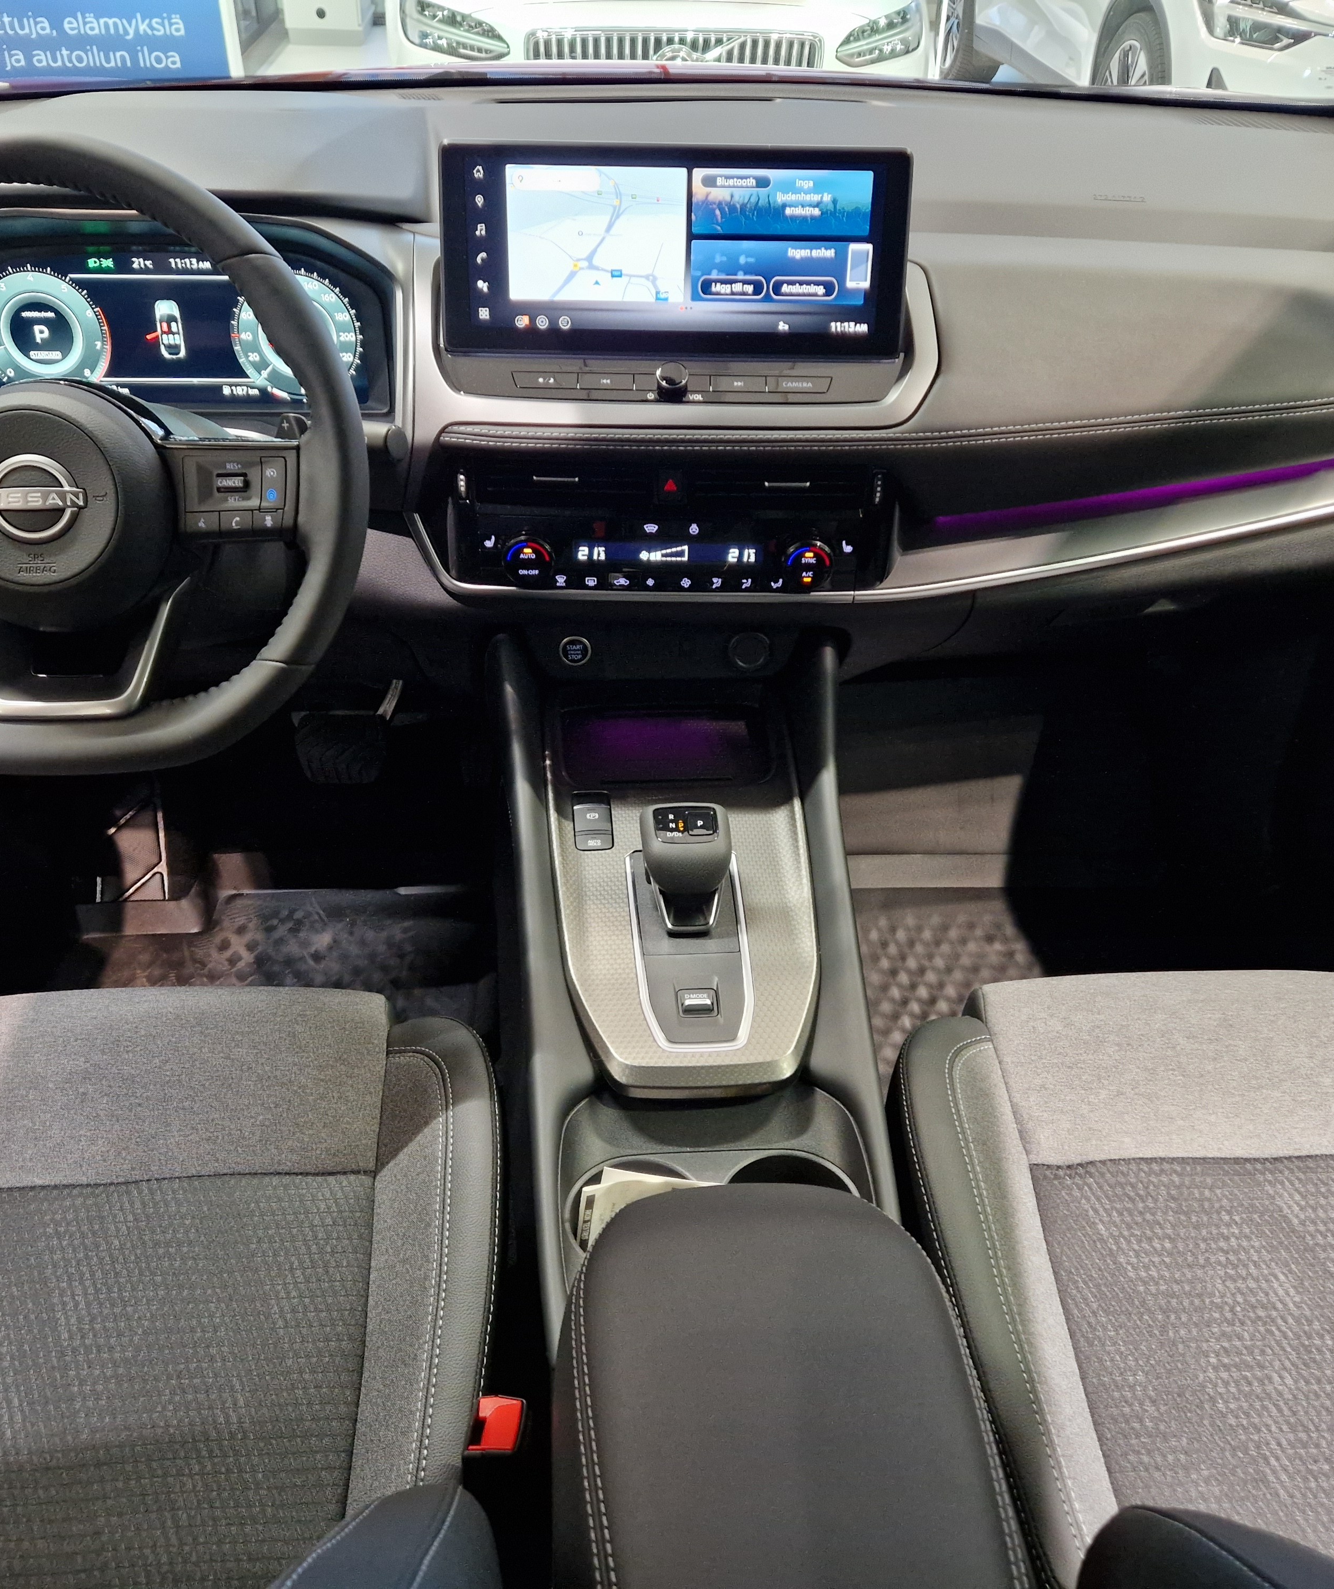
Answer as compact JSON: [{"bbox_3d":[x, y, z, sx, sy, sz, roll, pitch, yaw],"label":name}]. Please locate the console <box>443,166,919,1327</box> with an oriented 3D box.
[{"bbox_3d":[0.018,-0.033,0.902,0.330,0.600,0.710,-1,35,-3],"label":"console"}]

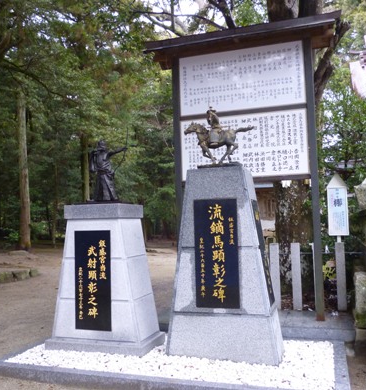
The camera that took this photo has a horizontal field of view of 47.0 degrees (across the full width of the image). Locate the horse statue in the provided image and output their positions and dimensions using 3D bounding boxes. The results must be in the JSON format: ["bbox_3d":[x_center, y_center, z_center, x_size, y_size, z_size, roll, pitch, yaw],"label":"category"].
[{"bbox_3d":[0.432,-0.594,4.977,0.800,0.532,0.210,-3,-4,19],"label":"horse statue"}]

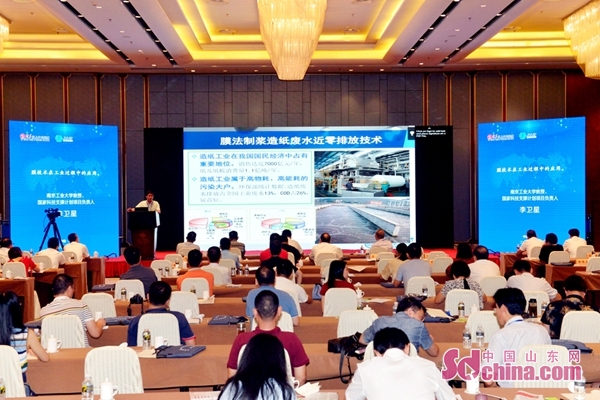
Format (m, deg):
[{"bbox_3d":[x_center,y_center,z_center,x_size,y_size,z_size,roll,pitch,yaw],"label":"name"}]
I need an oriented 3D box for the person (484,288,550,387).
[{"bbox_3d":[1.468,1.224,5.850,0.520,1.240,0.800,0,0,-25],"label":"person"}]

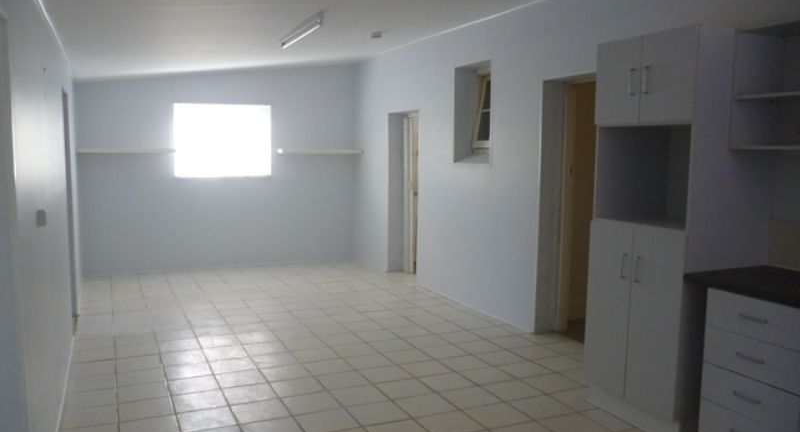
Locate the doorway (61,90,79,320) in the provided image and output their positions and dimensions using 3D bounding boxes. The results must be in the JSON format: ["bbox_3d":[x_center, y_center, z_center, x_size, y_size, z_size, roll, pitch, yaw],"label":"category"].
[{"bbox_3d":[-2.811,-0.038,5.393,0.122,1.964,0.868,-2,6,-24],"label":"doorway"}]

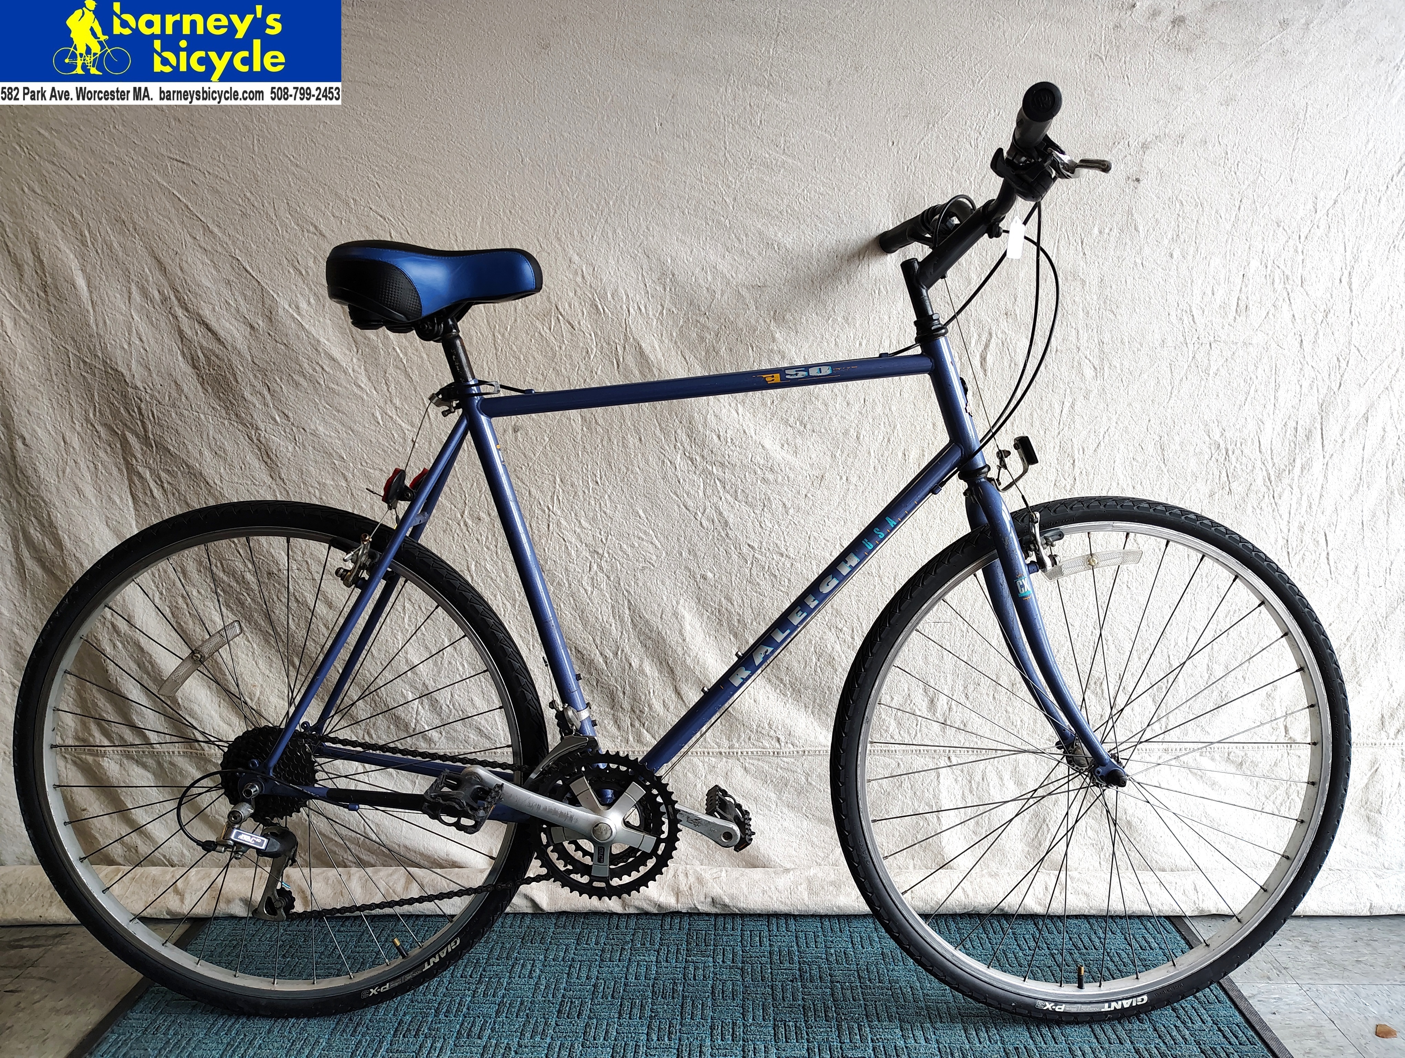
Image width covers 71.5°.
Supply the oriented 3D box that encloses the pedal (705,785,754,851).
[{"bbox_3d":[0.040,0.418,1.417,0.027,0.074,0.090,-38,4,4],"label":"pedal"}]

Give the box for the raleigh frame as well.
[{"bbox_3d":[-0.024,0.050,1.245,1.100,0.645,0.145,0,5,1],"label":"raleigh frame"}]

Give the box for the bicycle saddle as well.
[{"bbox_3d":[-0.324,-0.298,1.216,0.258,0.110,0.200,0,5,1],"label":"bicycle saddle"}]

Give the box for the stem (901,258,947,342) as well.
[{"bbox_3d":[0.273,-0.284,1.211,0.044,0.102,0.041,-19,5,-2],"label":"stem"}]

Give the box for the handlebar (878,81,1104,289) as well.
[{"bbox_3d":[0.342,-0.364,1.210,0.150,0.136,0.610,0,4,-3],"label":"handlebar"}]

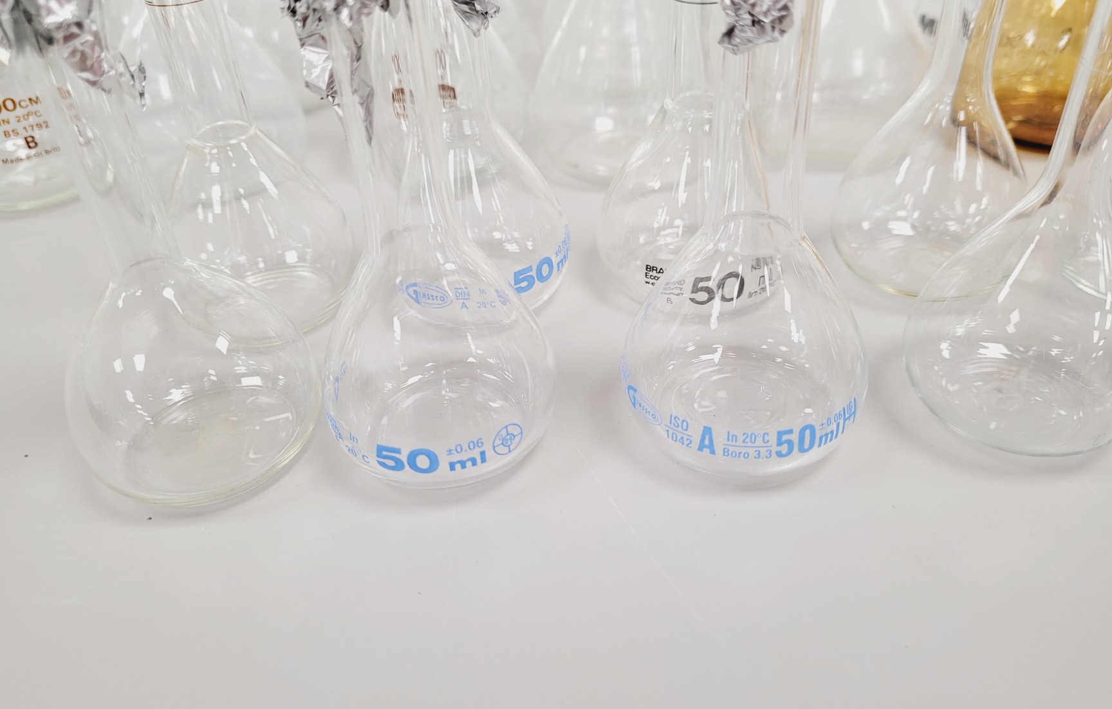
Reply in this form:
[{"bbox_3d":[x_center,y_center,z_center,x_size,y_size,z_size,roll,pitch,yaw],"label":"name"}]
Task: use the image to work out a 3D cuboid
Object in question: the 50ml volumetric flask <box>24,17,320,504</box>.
[{"bbox_3d":[-0.078,-0.034,0.144,0.050,0.133,0.050,-5,37,0],"label":"50ml volumetric flask"}]

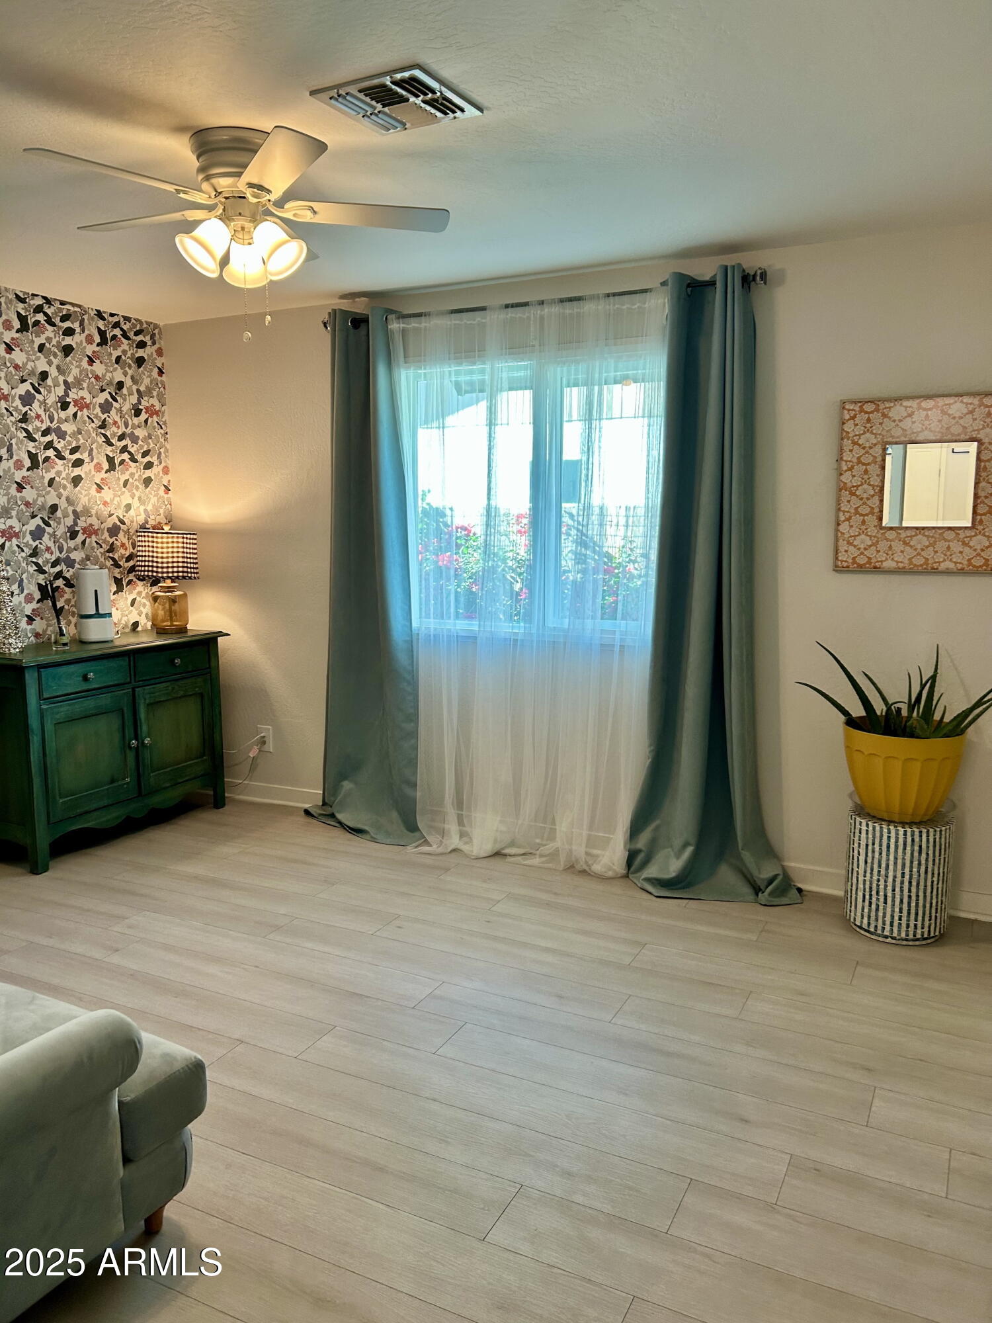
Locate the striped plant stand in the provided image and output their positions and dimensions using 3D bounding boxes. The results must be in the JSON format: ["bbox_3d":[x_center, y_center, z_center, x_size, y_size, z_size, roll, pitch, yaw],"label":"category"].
[{"bbox_3d":[1.432,0.746,3.537,0.343,0.426,0.343,4,9,26],"label":"striped plant stand"}]

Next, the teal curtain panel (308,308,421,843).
[{"bbox_3d":[-0.630,-0.384,4.524,0.700,2.370,0.220,4,9,26],"label":"teal curtain panel"}]

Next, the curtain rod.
[{"bbox_3d":[0.102,-1.463,4.058,1.980,0.066,0.090,4,9,26],"label":"curtain rod"}]

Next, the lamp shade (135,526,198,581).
[{"bbox_3d":[-1.637,-0.531,4.951,0.300,0.235,0.300,4,9,26],"label":"lamp shade"}]

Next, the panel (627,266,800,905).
[{"bbox_3d":[0.846,-0.276,3.783,0.670,2.375,0.240,4,9,26],"label":"panel"}]

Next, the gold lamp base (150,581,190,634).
[{"bbox_3d":[-1.639,-0.273,4.986,0.185,0.260,0.185,4,9,26],"label":"gold lamp base"}]

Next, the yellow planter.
[{"bbox_3d":[1.423,0.382,3.477,0.400,0.312,0.400,4,9,26],"label":"yellow planter"}]

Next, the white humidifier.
[{"bbox_3d":[-1.856,-0.260,4.607,0.155,0.333,0.160,-4,9,-31],"label":"white humidifier"}]

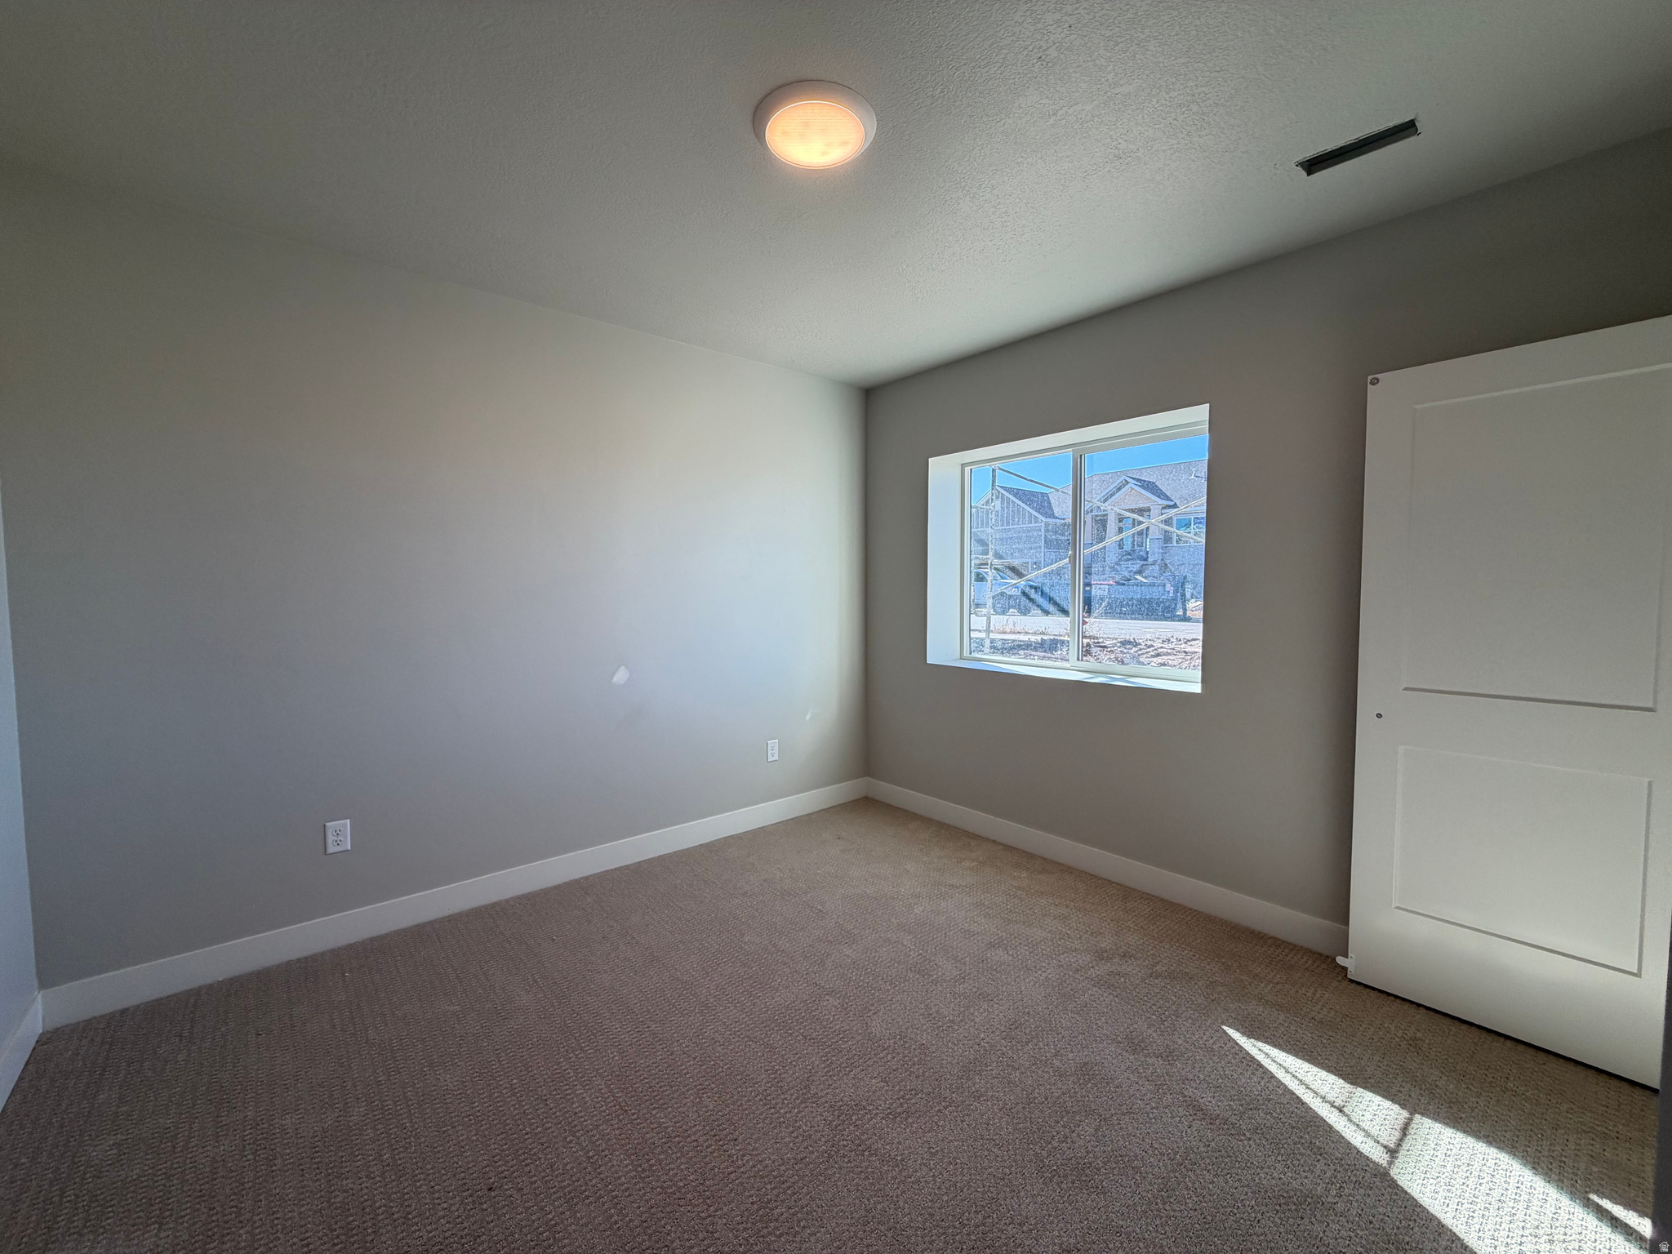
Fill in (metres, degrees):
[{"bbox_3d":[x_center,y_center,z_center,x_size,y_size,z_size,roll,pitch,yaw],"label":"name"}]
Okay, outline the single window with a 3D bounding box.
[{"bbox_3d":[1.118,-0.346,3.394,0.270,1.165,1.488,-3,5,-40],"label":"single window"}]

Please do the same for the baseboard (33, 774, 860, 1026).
[{"bbox_3d":[-1.124,1.109,3.215,3.490,0.126,0.018,-3,5,-40],"label":"baseboard"}]

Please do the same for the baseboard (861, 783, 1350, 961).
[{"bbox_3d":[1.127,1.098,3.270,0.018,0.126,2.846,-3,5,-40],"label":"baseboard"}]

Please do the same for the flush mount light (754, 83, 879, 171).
[{"bbox_3d":[-0.052,-1.309,1.796,0.325,0.037,0.325,0,4,0],"label":"flush mount light"}]

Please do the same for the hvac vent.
[{"bbox_3d":[1.456,-1.345,1.893,0.090,0.025,0.259,-3,5,-40],"label":"hvac vent"}]

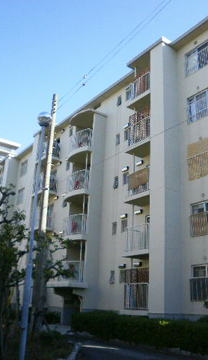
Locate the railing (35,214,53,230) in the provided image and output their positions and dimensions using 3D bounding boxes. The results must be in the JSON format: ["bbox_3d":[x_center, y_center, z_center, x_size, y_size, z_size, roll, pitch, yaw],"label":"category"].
[{"bbox_3d":[-4.640,2.883,26.465,0.900,1.120,2.150,15,-22,-33],"label":"railing"}]

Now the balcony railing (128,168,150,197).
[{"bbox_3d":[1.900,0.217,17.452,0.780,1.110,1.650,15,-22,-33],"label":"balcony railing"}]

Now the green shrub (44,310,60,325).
[{"bbox_3d":[-3.127,8.126,21.479,0.750,0.800,0.900,16,-23,-33],"label":"green shrub"}]

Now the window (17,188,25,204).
[{"bbox_3d":[-7.534,1.500,32.546,0.150,1.430,1.320,16,-23,-33],"label":"window"}]

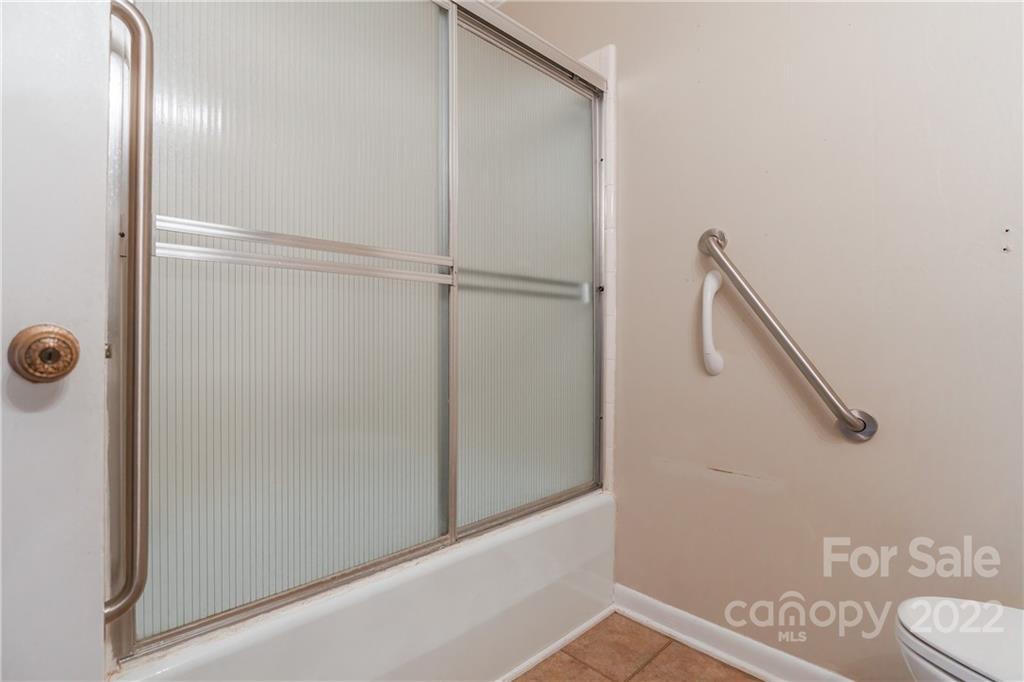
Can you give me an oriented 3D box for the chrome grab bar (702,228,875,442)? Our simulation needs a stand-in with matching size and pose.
[{"bbox_3d":[0.699,-0.042,1.208,0.074,0.691,0.082,0,-35,-47],"label":"chrome grab bar"}]

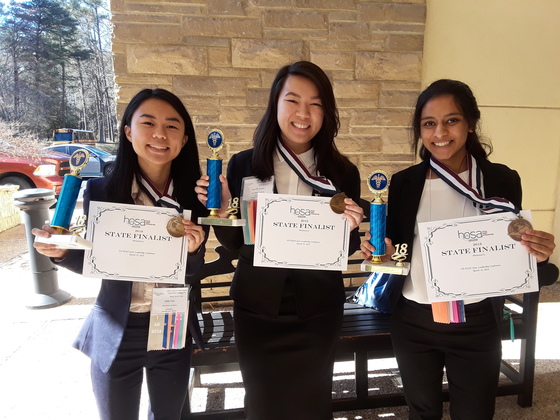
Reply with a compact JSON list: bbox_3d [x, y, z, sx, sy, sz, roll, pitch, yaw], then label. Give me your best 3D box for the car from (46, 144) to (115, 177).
[{"bbox_3d":[-7.670,-1.870,18.000,4.600,1.440,1.800,2,11,5],"label":"car"}]

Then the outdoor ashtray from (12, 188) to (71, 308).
[{"bbox_3d":[-2.059,0.320,3.919,0.370,0.990,0.370,-2,11,0],"label":"outdoor ashtray"}]

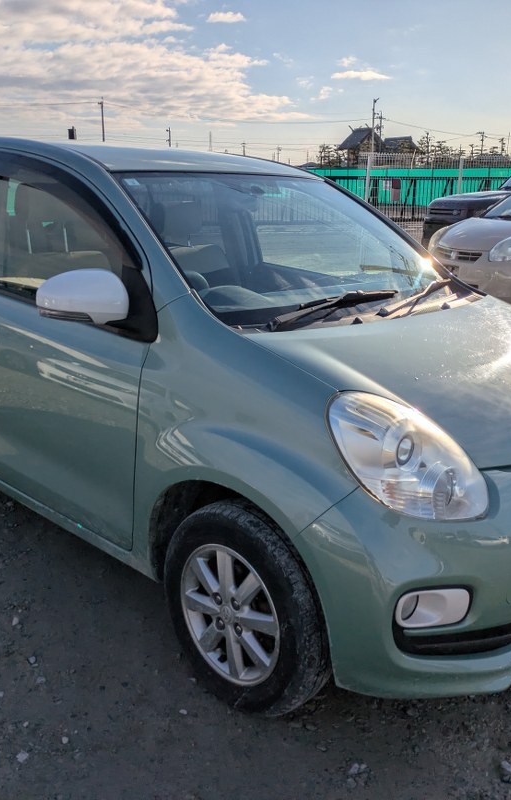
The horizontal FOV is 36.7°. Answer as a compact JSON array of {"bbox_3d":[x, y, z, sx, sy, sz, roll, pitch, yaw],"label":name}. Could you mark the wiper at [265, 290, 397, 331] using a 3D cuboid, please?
[{"bbox_3d":[0.230,-0.285,2.303,0.560,0.070,0.100,-19,26,-39],"label":"wiper"}]

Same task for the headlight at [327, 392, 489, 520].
[{"bbox_3d":[0.354,0.133,1.822,0.350,0.290,0.320,16,21,42],"label":"headlight"}]

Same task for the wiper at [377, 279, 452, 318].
[{"bbox_3d":[0.577,-0.366,2.708,0.090,0.070,0.620,29,32,23],"label":"wiper"}]

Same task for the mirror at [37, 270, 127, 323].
[{"bbox_3d":[-0.453,-0.273,2.027,0.150,0.155,0.225,16,21,42],"label":"mirror"}]

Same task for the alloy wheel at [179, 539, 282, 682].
[{"bbox_3d":[-0.029,0.565,2.109,0.385,0.385,0.140,16,21,42],"label":"alloy wheel"}]

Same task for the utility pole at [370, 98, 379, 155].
[{"bbox_3d":[9.756,-21.179,64.029,0.500,7.300,0.300,0,16,0],"label":"utility pole"}]

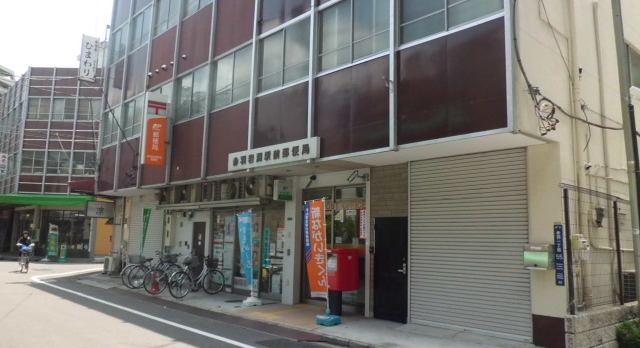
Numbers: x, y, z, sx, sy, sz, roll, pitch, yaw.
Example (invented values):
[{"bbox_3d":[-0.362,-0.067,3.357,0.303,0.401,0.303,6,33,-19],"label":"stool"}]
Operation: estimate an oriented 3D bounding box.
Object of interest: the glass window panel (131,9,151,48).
[{"bbox_3d":[-6.122,-5.040,16.659,0.080,1.291,1.634,10,-12,-43],"label":"glass window panel"}]

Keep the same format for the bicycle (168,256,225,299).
[{"bbox_3d":[-3.160,2.659,12.496,0.560,1.040,1.760,-3,-10,33],"label":"bicycle"}]

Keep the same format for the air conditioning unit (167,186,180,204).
[{"bbox_3d":[-4.772,0.699,15.706,0.280,0.580,0.800,9,-11,-42],"label":"air conditioning unit"}]

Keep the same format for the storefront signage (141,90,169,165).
[{"bbox_3d":[-4.894,-1.306,14.291,0.620,2.150,0.230,9,-11,-43],"label":"storefront signage"}]

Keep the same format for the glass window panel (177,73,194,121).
[{"bbox_3d":[-4.038,-2.288,14.407,0.060,1.260,0.940,9,-11,-43],"label":"glass window panel"}]

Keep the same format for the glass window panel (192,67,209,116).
[{"bbox_3d":[-3.386,-2.376,13.776,0.060,1.430,0.960,9,-11,-42],"label":"glass window panel"}]

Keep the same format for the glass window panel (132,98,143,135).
[{"bbox_3d":[-6.348,-2.004,16.801,0.060,1.260,0.920,9,-11,-43],"label":"glass window panel"}]

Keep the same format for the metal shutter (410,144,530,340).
[{"bbox_3d":[2.501,1.171,8.341,0.100,3.025,2.267,9,-11,-42],"label":"metal shutter"}]

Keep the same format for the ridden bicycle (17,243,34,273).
[{"bbox_3d":[-10.905,3.103,17.800,0.580,1.080,1.720,8,-11,-34],"label":"ridden bicycle"}]

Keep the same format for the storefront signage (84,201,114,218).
[{"bbox_3d":[-8.523,1.401,18.706,1.030,0.620,0.170,9,-11,-43],"label":"storefront signage"}]

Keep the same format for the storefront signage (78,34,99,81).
[{"bbox_3d":[-9.055,-4.503,18.894,0.600,1.800,0.160,9,-11,-43],"label":"storefront signage"}]

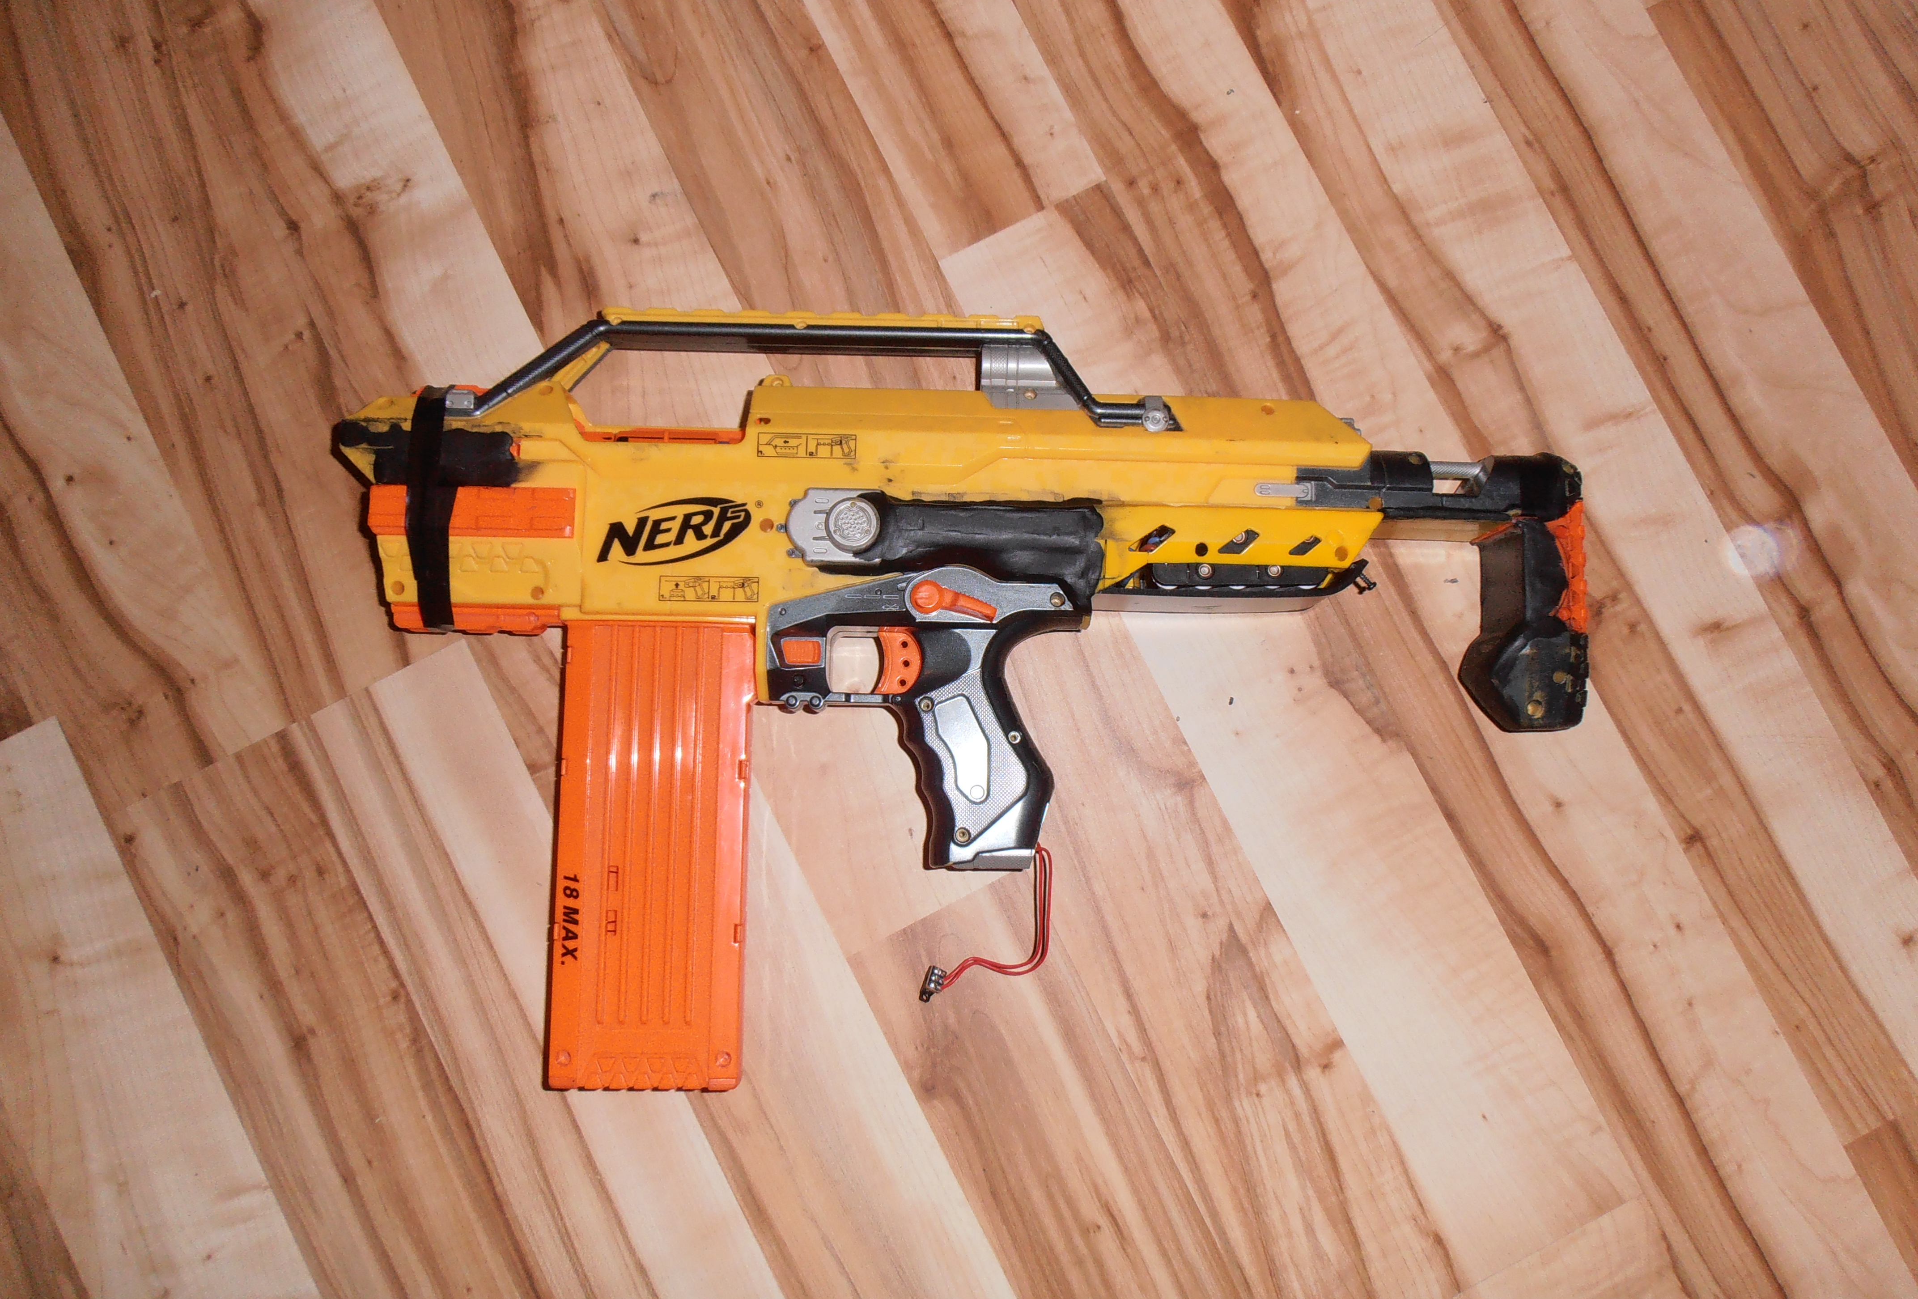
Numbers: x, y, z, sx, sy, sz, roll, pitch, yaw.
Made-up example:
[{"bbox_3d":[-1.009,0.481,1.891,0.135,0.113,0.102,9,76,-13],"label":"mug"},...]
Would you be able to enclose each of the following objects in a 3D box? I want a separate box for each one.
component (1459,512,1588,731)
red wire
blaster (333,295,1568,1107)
[{"bbox_3d":[0.264,-0.012,0.624,0.045,0.052,0.098,1,85,-1],"label":"component"},{"bbox_3d":[0.017,0.126,0.621,0.052,0.028,0.071,1,85,-1],"label":"red wire"},{"bbox_3d":[0.002,0.021,0.602,0.573,0.082,0.352,1,85,-1],"label":"blaster"}]

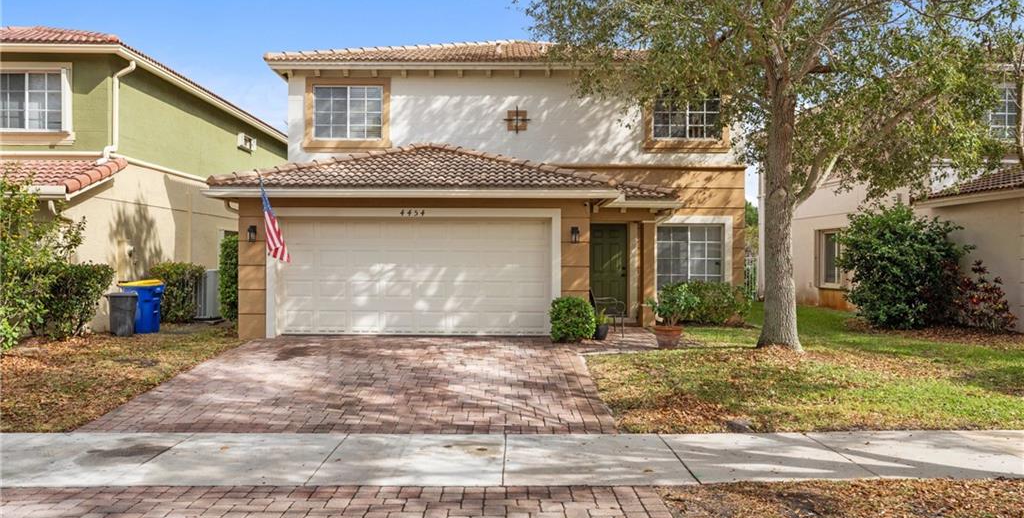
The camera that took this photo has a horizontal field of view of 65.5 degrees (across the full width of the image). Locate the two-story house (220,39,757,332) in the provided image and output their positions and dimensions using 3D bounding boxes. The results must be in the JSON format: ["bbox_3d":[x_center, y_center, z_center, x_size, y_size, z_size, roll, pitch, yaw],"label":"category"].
[{"bbox_3d":[0.150,-2.330,20.300,10.600,7.400,13.500,0,0,0],"label":"two-story house"}]

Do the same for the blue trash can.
[{"bbox_3d":[-7.120,0.930,15.300,0.740,1.030,0.660,0,0,0],"label":"blue trash can"}]

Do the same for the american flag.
[{"bbox_3d":[-3.980,-0.680,13.350,0.460,1.460,0.550,0,0,0],"label":"american flag"}]

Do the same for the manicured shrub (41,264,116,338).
[{"bbox_3d":[-7.800,0.730,14.200,1.270,1.330,1.200,0,0,0],"label":"manicured shrub"}]

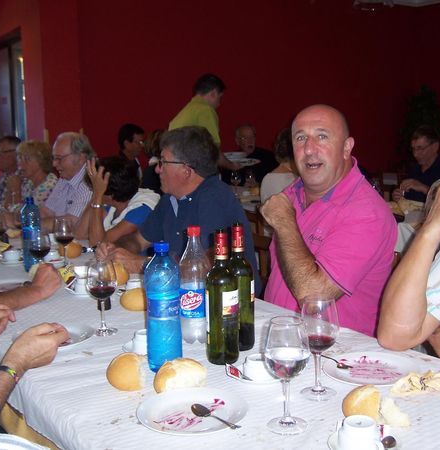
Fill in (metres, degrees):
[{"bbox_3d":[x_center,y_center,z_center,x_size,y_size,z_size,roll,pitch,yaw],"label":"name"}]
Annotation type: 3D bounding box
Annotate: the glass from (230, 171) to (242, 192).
[{"bbox_3d":[0.137,-0.340,5.200,0.083,0.198,0.083,-1,8,0],"label":"glass"}]

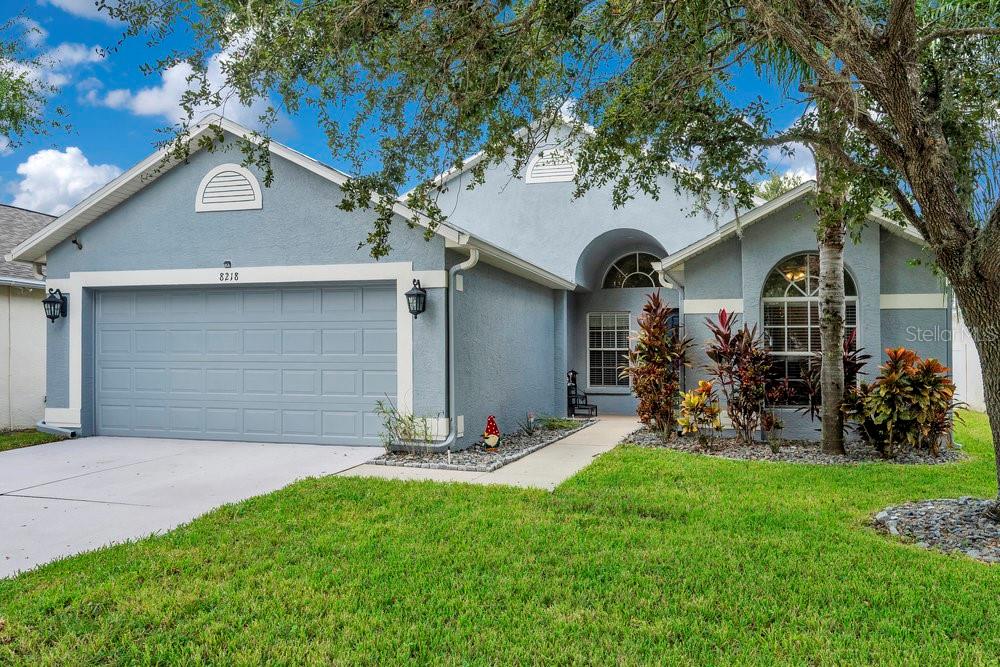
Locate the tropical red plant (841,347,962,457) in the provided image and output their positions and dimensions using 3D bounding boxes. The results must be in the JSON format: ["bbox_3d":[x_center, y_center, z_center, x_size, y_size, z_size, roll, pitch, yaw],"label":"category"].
[{"bbox_3d":[5.200,0.870,9.450,1.430,1.380,1.200,0,-1,15],"label":"tropical red plant"}]

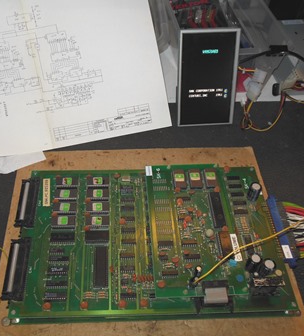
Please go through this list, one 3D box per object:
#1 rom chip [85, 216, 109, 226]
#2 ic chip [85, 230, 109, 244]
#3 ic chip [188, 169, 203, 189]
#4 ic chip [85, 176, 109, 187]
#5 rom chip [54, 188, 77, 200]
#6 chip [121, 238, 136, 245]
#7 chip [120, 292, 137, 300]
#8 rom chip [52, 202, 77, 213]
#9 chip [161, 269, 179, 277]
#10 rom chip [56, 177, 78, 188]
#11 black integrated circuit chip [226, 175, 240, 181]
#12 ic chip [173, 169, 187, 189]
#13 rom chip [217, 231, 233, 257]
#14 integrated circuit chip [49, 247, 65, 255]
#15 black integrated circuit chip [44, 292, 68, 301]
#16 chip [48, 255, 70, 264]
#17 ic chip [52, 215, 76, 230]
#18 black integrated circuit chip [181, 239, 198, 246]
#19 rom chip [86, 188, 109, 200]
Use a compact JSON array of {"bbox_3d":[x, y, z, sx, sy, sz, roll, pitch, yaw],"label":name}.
[{"bbox_3d":[-0.077,0.075,0.457,0.032,0.006,0.015,-1,54,-2],"label":"rom chip"},{"bbox_3d":[-0.075,0.095,0.441,0.032,0.007,0.015,-1,55,-3],"label":"ic chip"},{"bbox_3d":[0.064,0.017,0.484,0.015,0.006,0.032,-1,54,-2],"label":"ic chip"},{"bbox_3d":[-0.080,0.022,0.492,0.032,0.005,0.015,0,54,-5],"label":"ic chip"},{"bbox_3d":[-0.126,0.040,0.476,0.032,0.005,0.015,0,54,-5],"label":"rom chip"},{"bbox_3d":[-0.032,0.102,0.442,0.019,0.004,0.008,0,54,-5],"label":"chip"},{"bbox_3d":[-0.029,0.159,0.399,0.019,0.005,0.008,-1,55,-3],"label":"chip"},{"bbox_3d":[-0.124,0.058,0.463,0.032,0.005,0.015,0,54,-5],"label":"rom chip"},{"bbox_3d":[0.022,0.133,0.404,0.019,0.005,0.008,-1,55,-3],"label":"chip"},{"bbox_3d":[-0.129,0.022,0.490,0.032,0.009,0.015,-1,55,-3],"label":"rom chip"},{"bbox_3d":[0.127,0.017,0.506,0.019,0.005,0.008,-1,55,-3],"label":"black integrated circuit chip"},{"bbox_3d":[0.041,0.017,0.485,0.015,0.008,0.032,-1,55,-3],"label":"ic chip"},{"bbox_3d":[0.097,0.101,0.427,0.015,0.006,0.035,0,54,-5],"label":"rom chip"},{"bbox_3d":[-0.128,0.111,0.435,0.019,0.004,0.007,-1,54,-2],"label":"integrated circuit chip"},{"bbox_3d":[-0.120,0.158,0.402,0.026,0.004,0.007,-1,54,-2],"label":"black integrated circuit chip"},{"bbox_3d":[-0.120,0.120,0.422,0.025,0.004,0.008,0,54,-5],"label":"chip"},{"bbox_3d":[-0.124,0.075,0.457,0.032,0.006,0.015,-1,54,-2],"label":"ic chip"},{"bbox_3d":[0.050,0.100,0.428,0.019,0.004,0.008,0,54,-5],"label":"black integrated circuit chip"},{"bbox_3d":[-0.079,0.040,0.479,0.032,0.005,0.015,0,54,-5],"label":"rom chip"}]

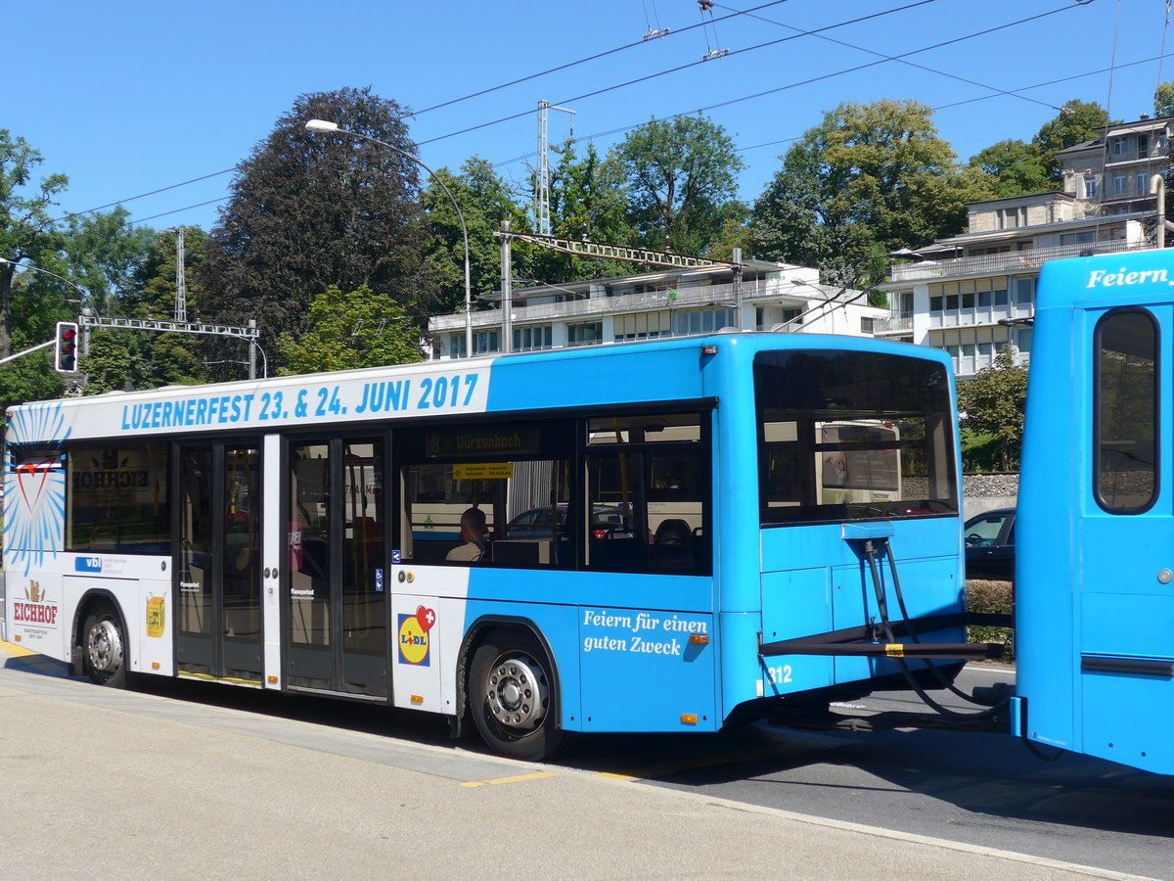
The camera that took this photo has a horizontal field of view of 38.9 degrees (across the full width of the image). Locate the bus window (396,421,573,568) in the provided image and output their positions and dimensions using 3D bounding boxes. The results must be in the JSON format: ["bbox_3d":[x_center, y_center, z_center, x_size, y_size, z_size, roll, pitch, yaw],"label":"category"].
[{"bbox_3d":[-0.735,0.397,11.645,0.060,0.991,1.940,1,-2,-44],"label":"bus window"}]

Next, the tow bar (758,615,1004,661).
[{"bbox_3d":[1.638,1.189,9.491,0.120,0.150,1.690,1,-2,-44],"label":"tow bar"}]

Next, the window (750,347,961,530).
[{"bbox_3d":[1.786,-0.010,10.830,2.121,1.050,0.120,1,-2,-44],"label":"window"}]

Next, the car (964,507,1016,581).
[{"bbox_3d":[6.170,1.648,22.906,1.780,1.470,4.350,1,-2,-44],"label":"car"}]

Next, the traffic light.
[{"bbox_3d":[-11.567,-2.080,37.000,0.520,1.130,0.350,1,-2,-44],"label":"traffic light"}]

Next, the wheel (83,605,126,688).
[{"bbox_3d":[-4.359,1.912,15.557,0.290,0.940,0.940,1,-2,-44],"label":"wheel"}]

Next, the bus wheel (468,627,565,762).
[{"bbox_3d":[-0.394,1.716,11.465,0.940,0.940,0.290,-2,-2,41],"label":"bus wheel"}]

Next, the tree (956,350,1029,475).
[{"bbox_3d":[12.469,-0.900,49.945,3.400,4.100,3.200,-1,-2,0],"label":"tree"}]

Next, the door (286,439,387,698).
[{"bbox_3d":[-1.922,0.970,12.901,0.090,2.034,1.351,1,-2,-44],"label":"door"}]

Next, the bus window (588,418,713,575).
[{"bbox_3d":[0.381,0.349,10.494,0.060,0.998,1.100,1,-2,-44],"label":"bus window"}]

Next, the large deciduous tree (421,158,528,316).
[{"bbox_3d":[-9.163,-14.943,137.768,10.000,17.000,10.000,-1,-2,0],"label":"large deciduous tree"}]

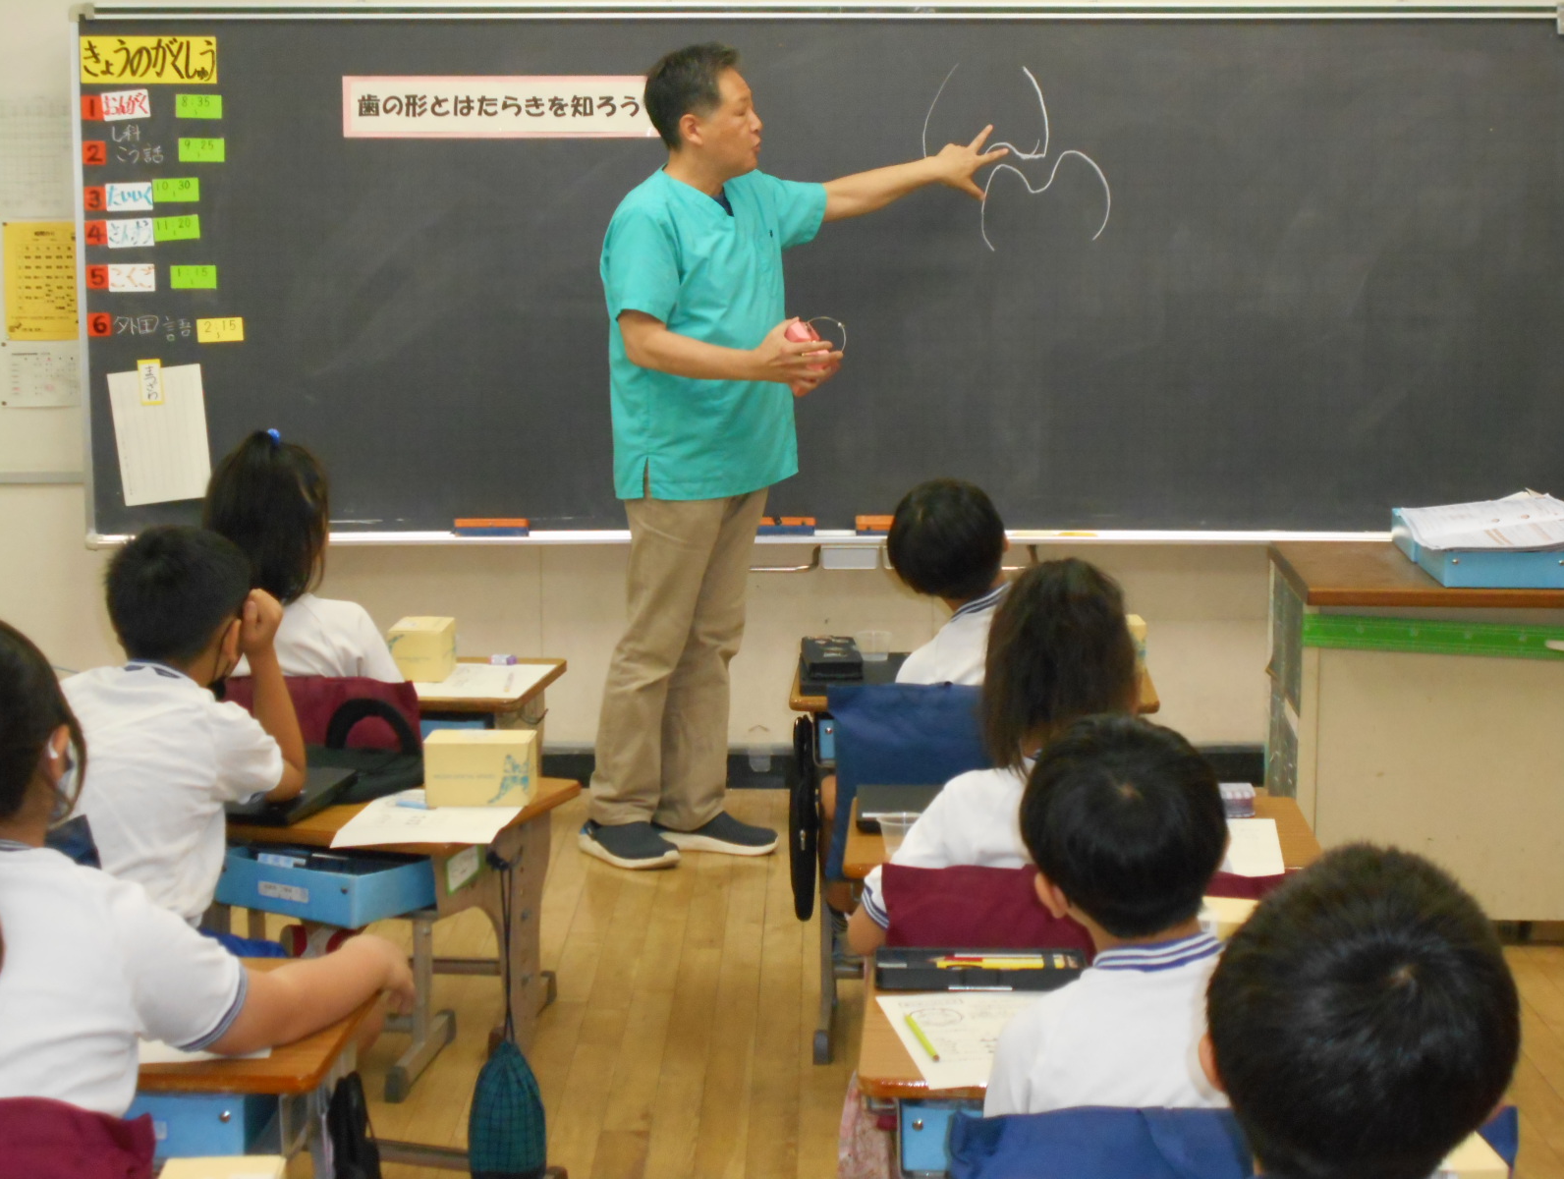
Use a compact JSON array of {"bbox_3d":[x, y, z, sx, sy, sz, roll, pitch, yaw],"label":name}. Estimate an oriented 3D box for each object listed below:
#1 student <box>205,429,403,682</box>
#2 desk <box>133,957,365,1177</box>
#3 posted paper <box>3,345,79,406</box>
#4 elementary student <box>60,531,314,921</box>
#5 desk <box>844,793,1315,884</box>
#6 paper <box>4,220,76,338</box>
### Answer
[{"bbox_3d":[-0.754,0.250,4.899,0.422,1.045,0.663,1,8,8],"label":"student"},{"bbox_3d":[-0.725,0.722,3.073,0.600,0.585,0.420,0,8,3],"label":"desk"},{"bbox_3d":[-1.728,-0.501,7.030,0.196,0.154,0.010,0,8,0],"label":"posted paper"},{"bbox_3d":[-0.775,0.425,3.774,0.400,0.980,0.520,2,8,16],"label":"elementary student"},{"bbox_3d":[0.387,0.604,3.920,0.600,0.585,0.410,0,8,3],"label":"desk"},{"bbox_3d":[-1.718,-0.720,7.001,0.191,0.276,0.010,0,8,0],"label":"paper"}]

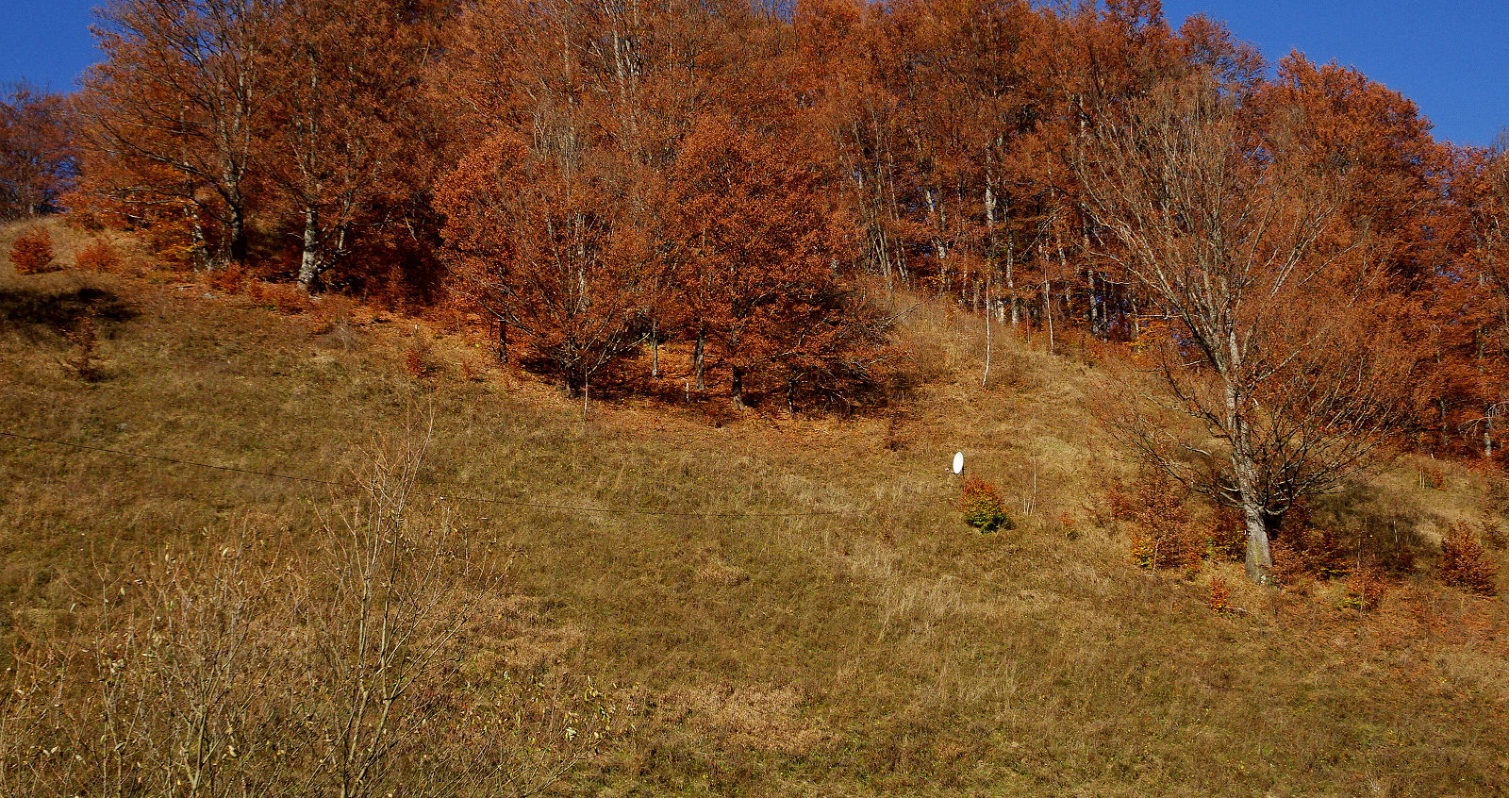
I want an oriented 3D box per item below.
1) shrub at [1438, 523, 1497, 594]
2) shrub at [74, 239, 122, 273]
[{"bbox_3d":[24.087,5.375,53.000,1.950,2.430,1.850,0,-6,0],"label":"shrub"},{"bbox_3d":[-31.800,-6.937,76.000,2.340,1.600,2.220,0,-6,0],"label":"shrub"}]

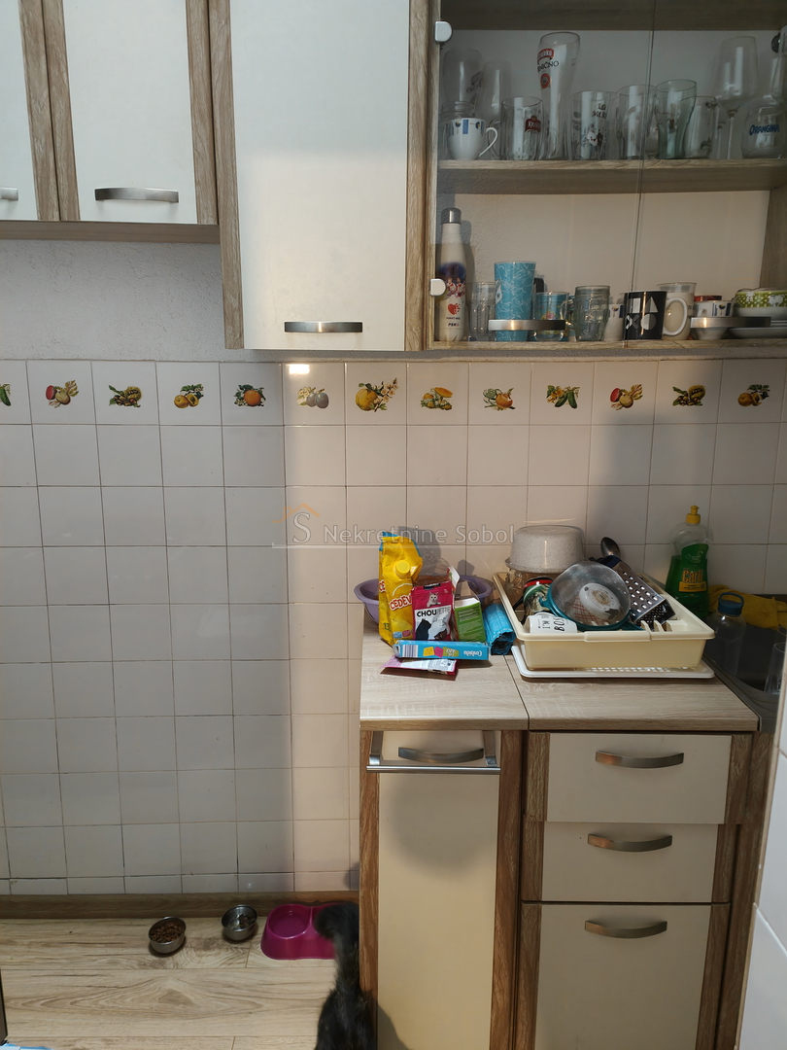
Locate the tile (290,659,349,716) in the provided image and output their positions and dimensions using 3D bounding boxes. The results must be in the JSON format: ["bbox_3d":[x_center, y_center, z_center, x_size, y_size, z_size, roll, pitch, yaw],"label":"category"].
[{"bbox_3d":[-0.193,0.425,1.994,0.150,0.150,0.008,0,10,-1],"label":"tile"}]

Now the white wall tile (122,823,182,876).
[{"bbox_3d":[-0.662,0.892,2.088,0.150,0.150,0.008,0,11,-1],"label":"white wall tile"}]

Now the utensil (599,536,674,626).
[{"bbox_3d":[0.520,0.128,1.618,0.095,0.070,0.210,-35,45,13],"label":"utensil"}]

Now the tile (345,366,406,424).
[{"bbox_3d":[-0.042,-0.321,1.860,0.150,0.150,0.008,0,10,-1],"label":"tile"}]

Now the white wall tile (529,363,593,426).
[{"bbox_3d":[0.416,-0.324,1.871,0.150,0.150,0.008,0,11,-1],"label":"white wall tile"}]

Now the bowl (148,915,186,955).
[{"bbox_3d":[-0.591,1.079,1.988,0.092,0.037,0.092,0,11,-1],"label":"bowl"}]

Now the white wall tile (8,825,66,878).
[{"bbox_3d":[-0.981,0.900,2.085,0.150,0.150,0.008,0,11,-1],"label":"white wall tile"}]

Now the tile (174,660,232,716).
[{"bbox_3d":[-0.498,0.427,1.988,0.150,0.150,0.008,0,10,-1],"label":"tile"}]

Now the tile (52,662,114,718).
[{"bbox_3d":[-0.805,0.429,1.980,0.150,0.150,0.008,0,10,-1],"label":"tile"}]

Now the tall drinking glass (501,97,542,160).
[{"bbox_3d":[0.262,-0.798,1.551,0.083,0.126,0.083,0,10,-1],"label":"tall drinking glass"}]

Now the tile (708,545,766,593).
[{"bbox_3d":[0.871,0.126,1.934,0.149,0.149,0.008,0,10,-1],"label":"tile"}]

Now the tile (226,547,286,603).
[{"bbox_3d":[-0.344,0.127,1.932,0.149,0.149,0.008,0,11,-1],"label":"tile"}]

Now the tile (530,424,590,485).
[{"bbox_3d":[0.411,-0.172,1.875,0.150,0.150,0.009,0,11,-1],"label":"tile"}]

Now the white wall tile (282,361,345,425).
[{"bbox_3d":[-0.192,-0.317,1.837,0.150,0.150,0.009,0,11,-1],"label":"white wall tile"}]

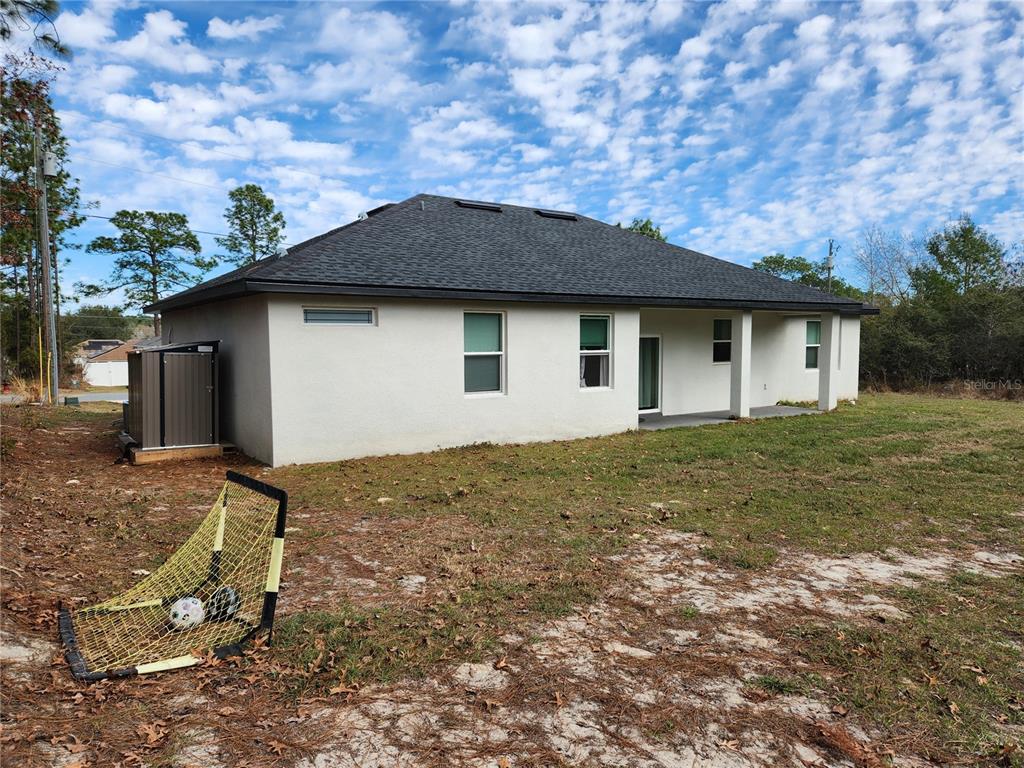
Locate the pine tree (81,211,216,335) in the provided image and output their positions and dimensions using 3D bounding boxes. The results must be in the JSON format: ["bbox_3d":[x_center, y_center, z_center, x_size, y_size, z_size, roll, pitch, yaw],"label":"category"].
[{"bbox_3d":[-33.114,-8.076,61.758,12.000,15.090,11.400,0,5,0],"label":"pine tree"}]

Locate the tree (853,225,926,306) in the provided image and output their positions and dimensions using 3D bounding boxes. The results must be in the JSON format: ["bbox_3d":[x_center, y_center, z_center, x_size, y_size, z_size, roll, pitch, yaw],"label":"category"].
[{"bbox_3d":[19.372,-4.270,34.877,4.000,7.490,3.800,0,5,0],"label":"tree"}]

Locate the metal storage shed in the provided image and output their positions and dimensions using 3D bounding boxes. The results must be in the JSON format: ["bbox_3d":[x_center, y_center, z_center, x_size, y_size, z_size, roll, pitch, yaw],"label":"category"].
[{"bbox_3d":[-6.008,0.169,12.081,1.250,1.900,1.950,-3,5,-33],"label":"metal storage shed"}]

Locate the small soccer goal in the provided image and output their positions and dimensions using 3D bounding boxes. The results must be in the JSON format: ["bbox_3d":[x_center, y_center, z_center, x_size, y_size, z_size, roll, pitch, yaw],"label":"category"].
[{"bbox_3d":[-2.210,1.070,4.350,1.100,0.900,1.260,-3,5,-33],"label":"small soccer goal"}]

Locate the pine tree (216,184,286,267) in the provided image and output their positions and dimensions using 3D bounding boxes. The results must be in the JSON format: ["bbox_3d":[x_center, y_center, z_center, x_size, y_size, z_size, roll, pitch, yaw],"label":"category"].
[{"bbox_3d":[-24.490,-9.572,63.650,7.200,17.820,6.840,0,5,0],"label":"pine tree"}]

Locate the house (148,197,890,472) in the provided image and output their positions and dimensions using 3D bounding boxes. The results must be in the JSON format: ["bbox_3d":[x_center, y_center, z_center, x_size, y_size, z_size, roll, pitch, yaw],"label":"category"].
[{"bbox_3d":[-0.340,-2.396,22.340,19.420,5.650,16.820,-3,5,-33],"label":"house"}]

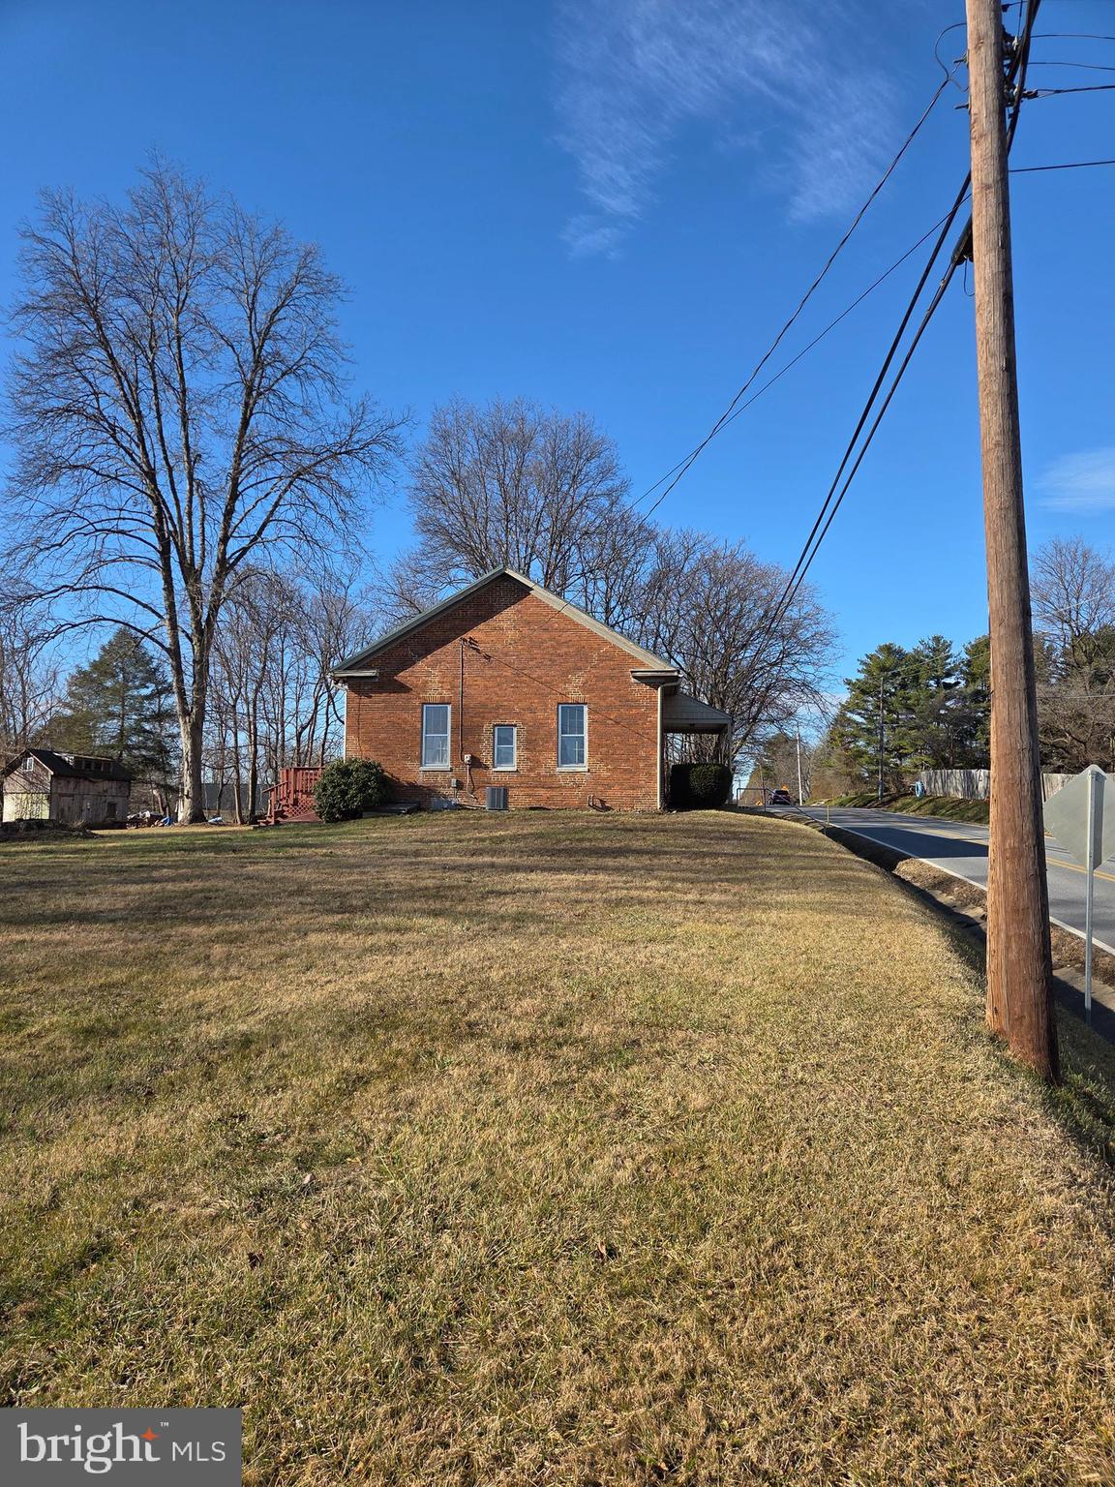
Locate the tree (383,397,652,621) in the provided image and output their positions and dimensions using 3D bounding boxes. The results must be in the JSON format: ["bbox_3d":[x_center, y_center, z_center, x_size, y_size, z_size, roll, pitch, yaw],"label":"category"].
[{"bbox_3d":[-1.999,-7.413,51.548,13.880,21.870,13.180,0,-4,0],"label":"tree"}]

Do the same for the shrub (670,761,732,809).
[{"bbox_3d":[4.464,1.297,30.679,1.930,1.550,1.700,0,-4,0],"label":"shrub"}]

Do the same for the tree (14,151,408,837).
[{"bbox_3d":[-13.843,-10.094,38.685,15.550,26.340,14.770,0,-4,0],"label":"tree"}]

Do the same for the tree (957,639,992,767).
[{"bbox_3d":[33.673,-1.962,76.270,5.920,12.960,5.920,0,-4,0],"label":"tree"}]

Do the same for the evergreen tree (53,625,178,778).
[{"bbox_3d":[-29.804,-1.169,66.188,8.790,13.270,8.350,0,-4,0],"label":"evergreen tree"}]

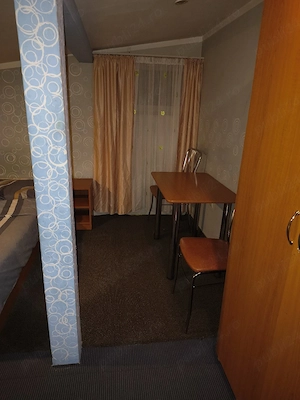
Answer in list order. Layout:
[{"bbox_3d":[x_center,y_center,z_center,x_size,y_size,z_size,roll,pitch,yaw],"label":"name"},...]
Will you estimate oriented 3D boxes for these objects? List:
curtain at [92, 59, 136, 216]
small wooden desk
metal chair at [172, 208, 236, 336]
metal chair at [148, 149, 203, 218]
[{"bbox_3d":[-0.429,-0.699,3.377,0.481,1.869,0.113,0,17,-7],"label":"curtain"},{"bbox_3d":[0.366,0.203,2.660,0.617,0.728,1.035,0,17,-7],"label":"small wooden desk"},{"bbox_3d":[0.464,0.348,1.874,0.527,0.921,0.447,0,17,-7],"label":"metal chair"},{"bbox_3d":[0.282,-0.121,3.362,0.534,0.924,0.441,-3,18,-14],"label":"metal chair"}]

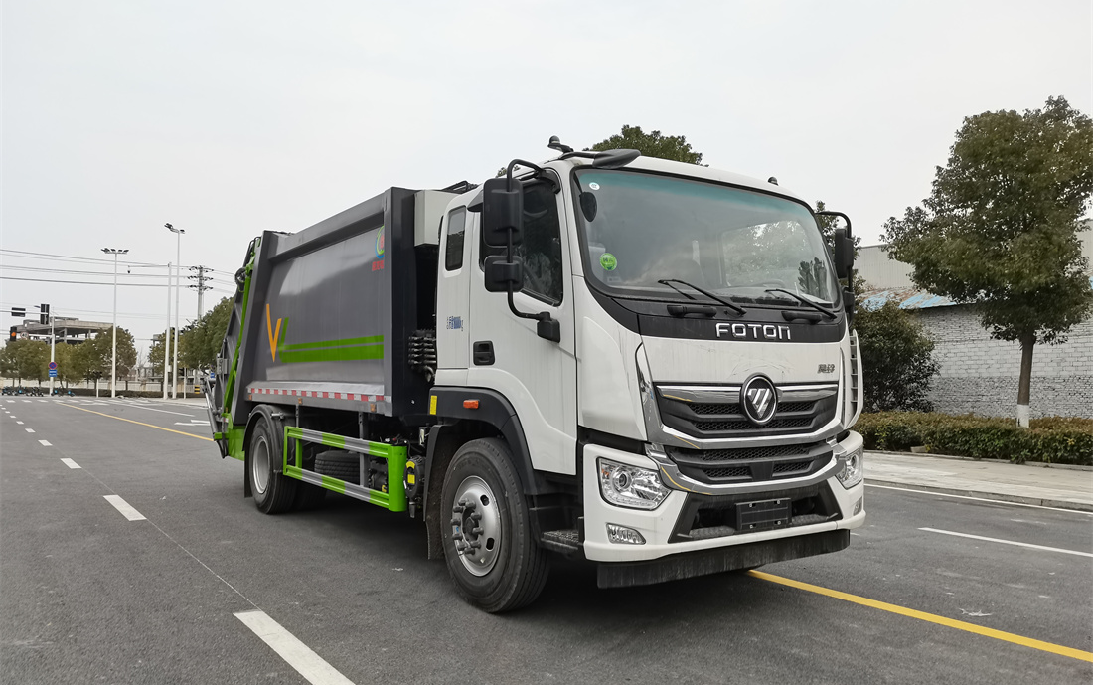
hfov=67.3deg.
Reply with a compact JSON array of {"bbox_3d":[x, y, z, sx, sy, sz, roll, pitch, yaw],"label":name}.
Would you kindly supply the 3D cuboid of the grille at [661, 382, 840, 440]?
[{"bbox_3d":[1.159,0.369,4.475,1.450,0.300,0.140,2,-3,-33],"label":"grille"}]

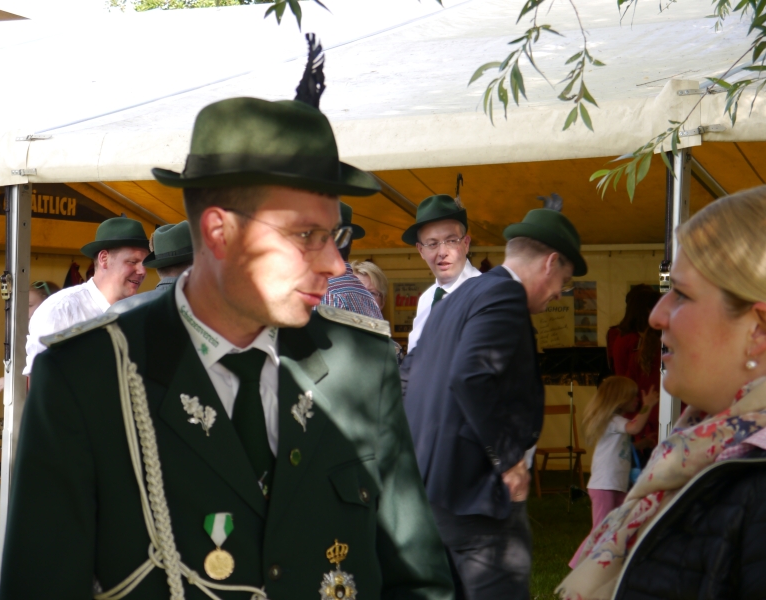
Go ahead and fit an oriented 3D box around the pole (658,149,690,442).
[{"bbox_3d":[1.005,0.414,6.780,0.050,2.200,0.080,2,-1,31],"label":"pole"}]

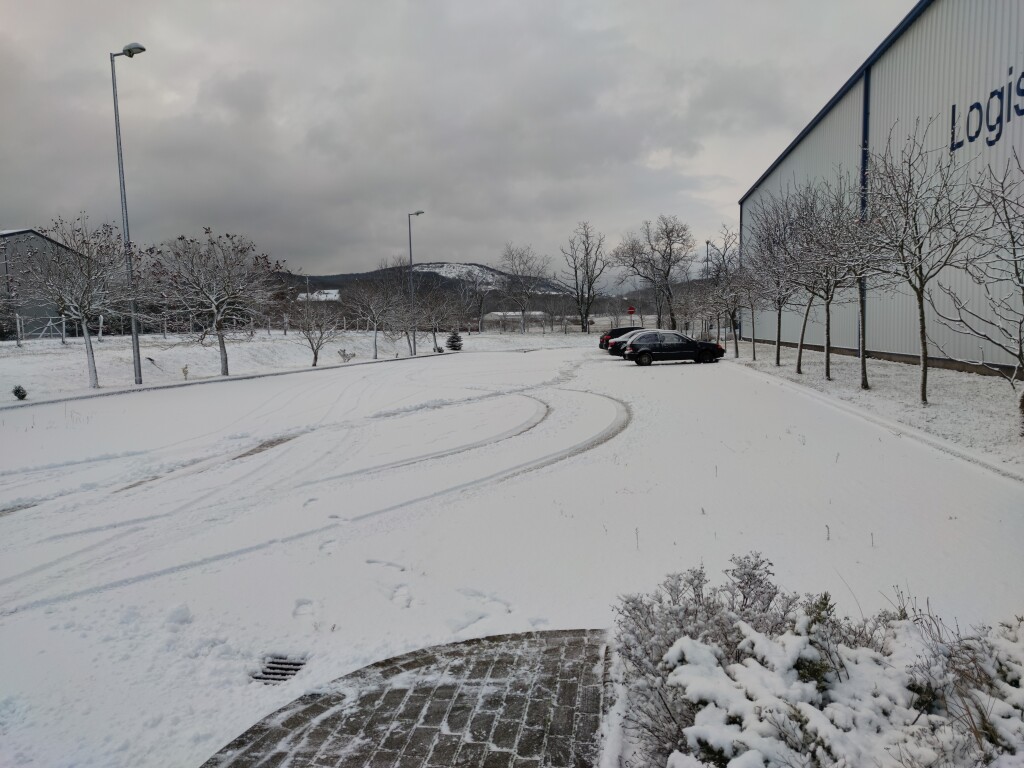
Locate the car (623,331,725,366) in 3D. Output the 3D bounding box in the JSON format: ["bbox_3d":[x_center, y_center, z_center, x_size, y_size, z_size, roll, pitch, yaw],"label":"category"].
[{"bbox_3d":[6.392,-1.510,28.513,4.020,1.420,1.690,-1,5,4],"label":"car"}]

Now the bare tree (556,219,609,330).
[{"bbox_3d":[7.495,-11.334,75.498,5.566,11.695,5.566,-1,5,6],"label":"bare tree"}]

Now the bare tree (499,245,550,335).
[{"bbox_3d":[1.240,-10.315,76.623,5.500,9.600,5.200,-1,5,0],"label":"bare tree"}]

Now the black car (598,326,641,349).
[{"bbox_3d":[6.954,-2.338,38.000,4.500,1.500,1.800,-2,5,-3],"label":"black car"}]

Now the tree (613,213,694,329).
[{"bbox_3d":[15.524,-11.931,76.517,8.400,12.300,7.800,-1,5,0],"label":"tree"}]

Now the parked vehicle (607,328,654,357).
[{"bbox_3d":[6.530,-1.797,31.719,4.400,1.430,1.730,-1,5,6],"label":"parked vehicle"}]

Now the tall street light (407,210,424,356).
[{"bbox_3d":[-6.008,-6.523,46.058,1.100,9.400,0.320,-1,5,9],"label":"tall street light"}]

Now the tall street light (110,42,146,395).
[{"bbox_3d":[-11.088,-4.913,21.286,1.200,9.888,0.300,-1,5,9],"label":"tall street light"}]

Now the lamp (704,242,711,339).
[{"bbox_3d":[18.295,-8.891,66.195,0.350,9.300,1.000,0,5,12],"label":"lamp"}]

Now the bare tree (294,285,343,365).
[{"bbox_3d":[-8.911,-2.721,32.912,2.324,3.757,2.324,-3,5,-15],"label":"bare tree"}]

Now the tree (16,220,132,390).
[{"bbox_3d":[-11.540,-2.126,18.724,3.100,4.480,3.100,-1,5,0],"label":"tree"}]

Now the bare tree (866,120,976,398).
[{"bbox_3d":[7.361,-2.120,12.729,1.999,4.965,1.999,2,6,30],"label":"bare tree"}]

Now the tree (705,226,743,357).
[{"bbox_3d":[9.899,-4.195,32.768,2.200,5.900,2.200,-1,5,0],"label":"tree"}]

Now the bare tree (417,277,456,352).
[{"bbox_3d":[-5.504,-5.070,51.753,2.930,5.479,2.930,-2,5,-6],"label":"bare tree"}]

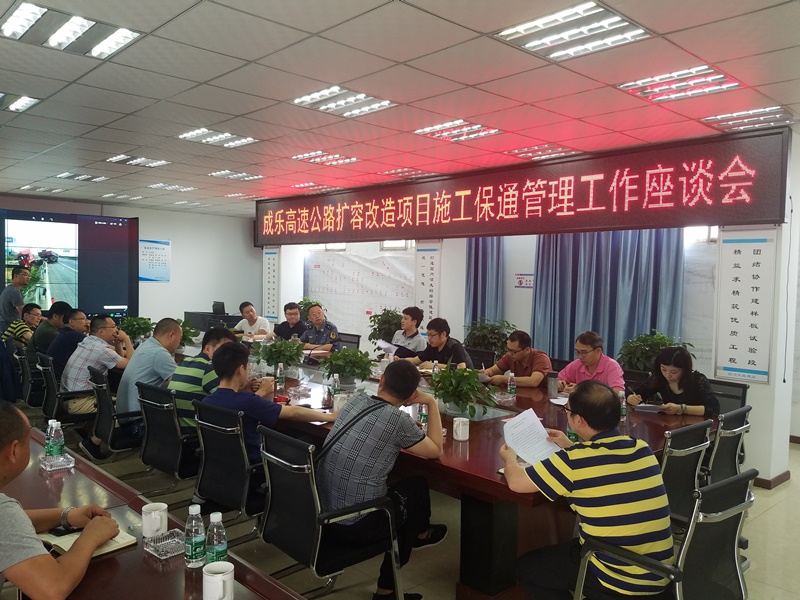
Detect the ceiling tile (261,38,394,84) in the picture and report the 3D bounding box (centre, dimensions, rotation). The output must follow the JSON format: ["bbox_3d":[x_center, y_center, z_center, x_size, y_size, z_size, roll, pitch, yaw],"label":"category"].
[{"bbox_3d":[-0.428,-1.373,3.452,0.600,0.020,0.600,-2,5,-43],"label":"ceiling tile"}]

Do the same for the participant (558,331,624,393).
[{"bbox_3d":[1.435,0.852,4.560,0.760,1.260,0.520,-2,4,-45],"label":"participant"}]

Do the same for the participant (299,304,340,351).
[{"bbox_3d":[-0.940,0.688,6.850,0.520,1.270,0.780,2,2,13],"label":"participant"}]

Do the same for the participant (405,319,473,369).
[{"bbox_3d":[0.360,0.764,5.580,0.750,1.200,0.550,-2,5,-43],"label":"participant"}]

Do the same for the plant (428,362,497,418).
[{"bbox_3d":[0.418,0.599,4.020,0.440,0.380,0.460,1,3,0],"label":"plant"}]

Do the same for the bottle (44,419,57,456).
[{"bbox_3d":[-1.682,0.677,2.913,0.063,0.187,0.063,-1,3,-30],"label":"bottle"}]

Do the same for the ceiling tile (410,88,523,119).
[{"bbox_3d":[0.480,-1.370,4.180,0.595,0.020,0.595,-2,4,-45],"label":"ceiling tile"}]

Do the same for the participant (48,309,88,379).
[{"bbox_3d":[-3.020,0.689,5.700,0.700,1.220,0.520,-2,5,-43],"label":"participant"}]

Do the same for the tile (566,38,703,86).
[{"bbox_3d":[1.294,-1.319,3.329,0.600,0.020,0.600,-2,5,-43],"label":"tile"}]

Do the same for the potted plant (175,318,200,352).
[{"bbox_3d":[-2.466,0.399,6.750,0.420,0.370,0.420,-1,3,-43],"label":"potted plant"}]

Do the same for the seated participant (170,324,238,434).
[{"bbox_3d":[-1.220,0.795,4.050,0.820,1.260,0.530,-1,3,-42],"label":"seated participant"}]

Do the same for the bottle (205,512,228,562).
[{"bbox_3d":[-0.563,0.746,1.840,0.063,0.180,0.063,-2,5,-43],"label":"bottle"}]

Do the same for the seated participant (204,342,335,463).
[{"bbox_3d":[-0.800,0.873,3.520,0.740,1.270,0.520,-2,4,-45],"label":"seated participant"}]

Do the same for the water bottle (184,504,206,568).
[{"bbox_3d":[-0.642,0.735,1.881,0.063,0.187,0.063,0,3,-19],"label":"water bottle"}]

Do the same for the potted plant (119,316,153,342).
[{"bbox_3d":[-3.521,0.399,8.000,0.450,0.340,0.460,-2,4,-45],"label":"potted plant"}]

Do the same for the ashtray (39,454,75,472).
[{"bbox_3d":[-1.510,0.717,2.654,0.109,0.031,0.112,-1,3,-43],"label":"ashtray"}]

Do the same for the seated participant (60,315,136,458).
[{"bbox_3d":[-2.500,0.738,5.100,0.700,1.210,0.500,-2,5,-43],"label":"seated participant"}]

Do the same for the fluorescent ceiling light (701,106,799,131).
[{"bbox_3d":[2.684,-1.398,4.589,0.600,0.060,0.600,-2,5,-43],"label":"fluorescent ceiling light"}]

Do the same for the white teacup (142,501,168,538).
[{"bbox_3d":[-0.838,0.768,2.067,0.083,0.100,0.115,-1,3,-37],"label":"white teacup"}]

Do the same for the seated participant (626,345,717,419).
[{"bbox_3d":[1.840,0.891,4.090,0.740,1.170,0.550,-2,5,-43],"label":"seated participant"}]

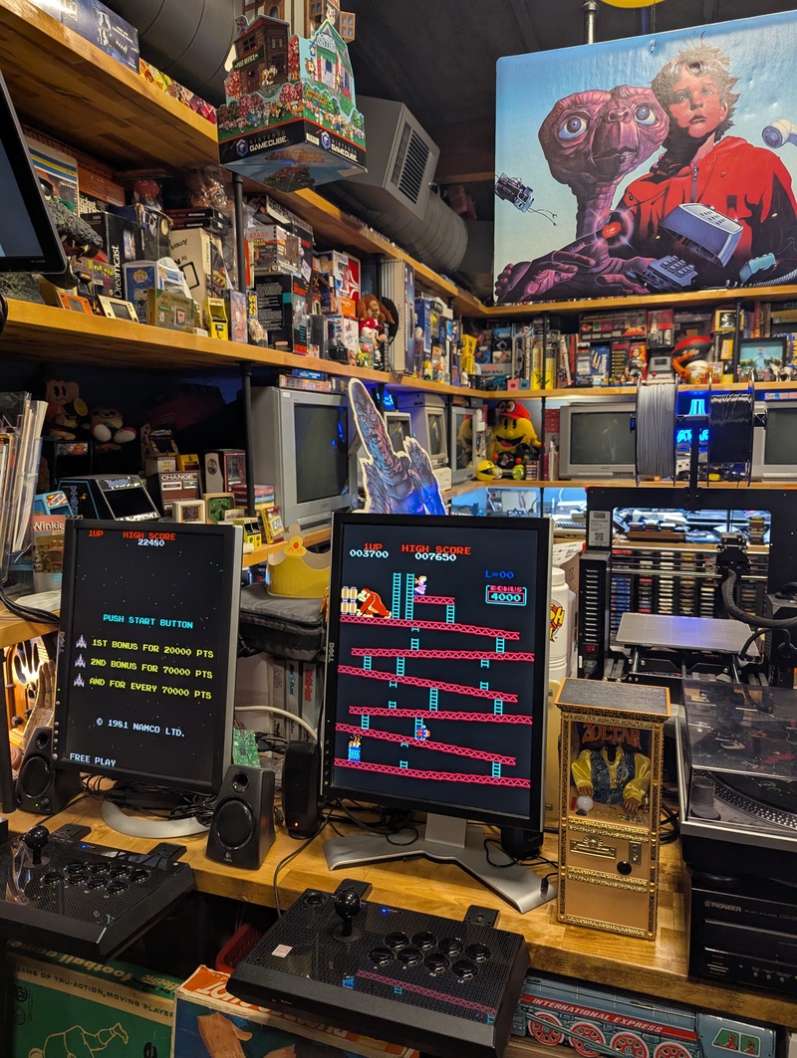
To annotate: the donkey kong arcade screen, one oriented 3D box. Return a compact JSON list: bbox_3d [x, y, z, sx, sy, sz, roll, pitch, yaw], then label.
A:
[{"bbox_3d":[0.061,0.203,1.129,0.345,0.442,0.060,2,-2,20],"label":"donkey kong arcade screen"}]

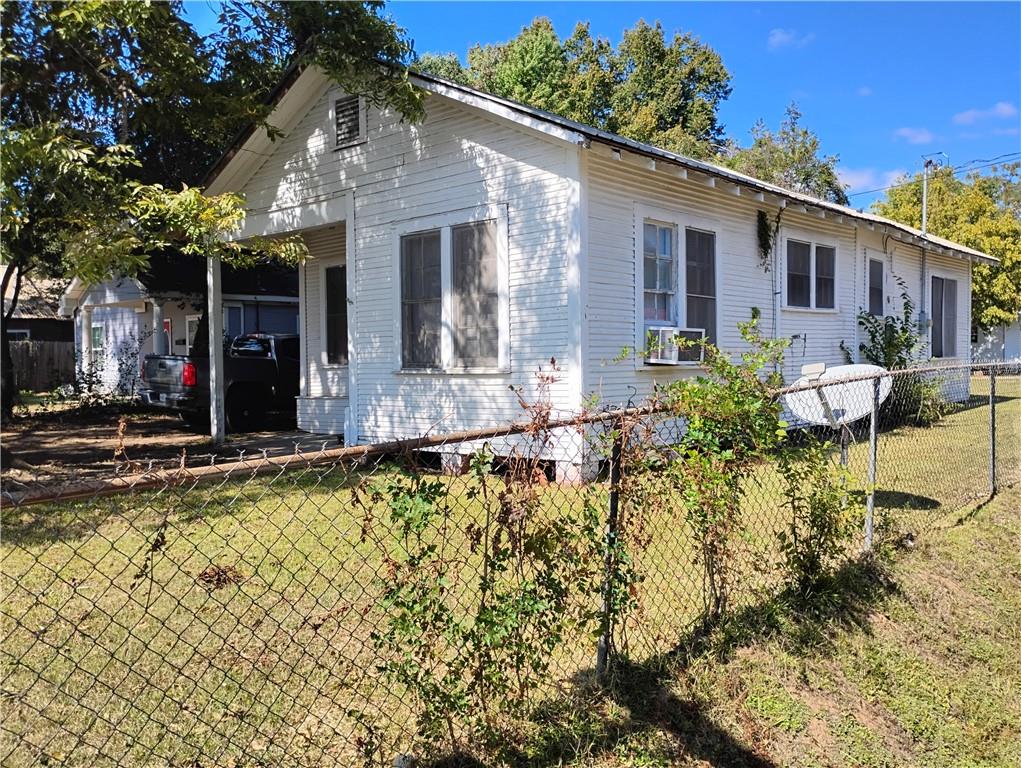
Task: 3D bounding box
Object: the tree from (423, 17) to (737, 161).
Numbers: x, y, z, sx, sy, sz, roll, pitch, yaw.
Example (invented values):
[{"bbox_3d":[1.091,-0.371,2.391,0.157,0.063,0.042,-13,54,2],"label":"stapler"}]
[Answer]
[{"bbox_3d":[2.359,-6.419,30.000,11.000,13.600,9.000,-1,2,5],"label":"tree"}]

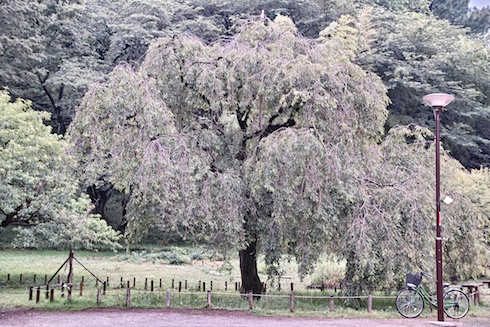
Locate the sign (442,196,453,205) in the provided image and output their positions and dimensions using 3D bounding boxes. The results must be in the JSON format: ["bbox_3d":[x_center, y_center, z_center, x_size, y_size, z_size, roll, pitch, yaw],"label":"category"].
[{"bbox_3d":[4.612,0.839,24.400,0.230,0.200,0.040,0,-5,0],"label":"sign"}]

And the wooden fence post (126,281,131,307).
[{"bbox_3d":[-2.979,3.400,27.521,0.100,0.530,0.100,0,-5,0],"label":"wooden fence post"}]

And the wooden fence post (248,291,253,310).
[{"bbox_3d":[0.152,3.483,27.218,0.100,0.450,0.100,0,-5,0],"label":"wooden fence post"}]

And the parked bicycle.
[{"bbox_3d":[4.382,3.075,25.000,1.780,1.070,0.570,1,-5,-10],"label":"parked bicycle"}]

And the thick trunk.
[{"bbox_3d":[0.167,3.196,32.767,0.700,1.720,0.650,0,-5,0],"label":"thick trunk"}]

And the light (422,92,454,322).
[{"bbox_3d":[4.414,0.978,24.504,0.710,5.200,0.710,0,-5,0],"label":"light"}]

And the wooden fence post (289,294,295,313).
[{"bbox_3d":[1.184,3.525,27.118,0.100,0.450,0.100,0,-5,0],"label":"wooden fence post"}]

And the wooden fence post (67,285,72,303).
[{"bbox_3d":[-4.732,3.524,29.018,0.100,0.450,0.100,0,-5,0],"label":"wooden fence post"}]

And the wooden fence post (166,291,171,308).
[{"bbox_3d":[-1.949,3.460,27.418,0.100,0.450,0.100,0,-5,0],"label":"wooden fence post"}]

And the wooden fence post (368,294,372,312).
[{"bbox_3d":[3.139,3.502,26.918,0.100,0.450,0.100,0,-5,0],"label":"wooden fence post"}]

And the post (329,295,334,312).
[{"bbox_3d":[2.184,3.516,27.018,0.100,0.450,0.100,0,-5,0],"label":"post"}]

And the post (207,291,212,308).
[{"bbox_3d":[-0.901,3.456,27.318,0.100,0.450,0.100,0,-5,0],"label":"post"}]

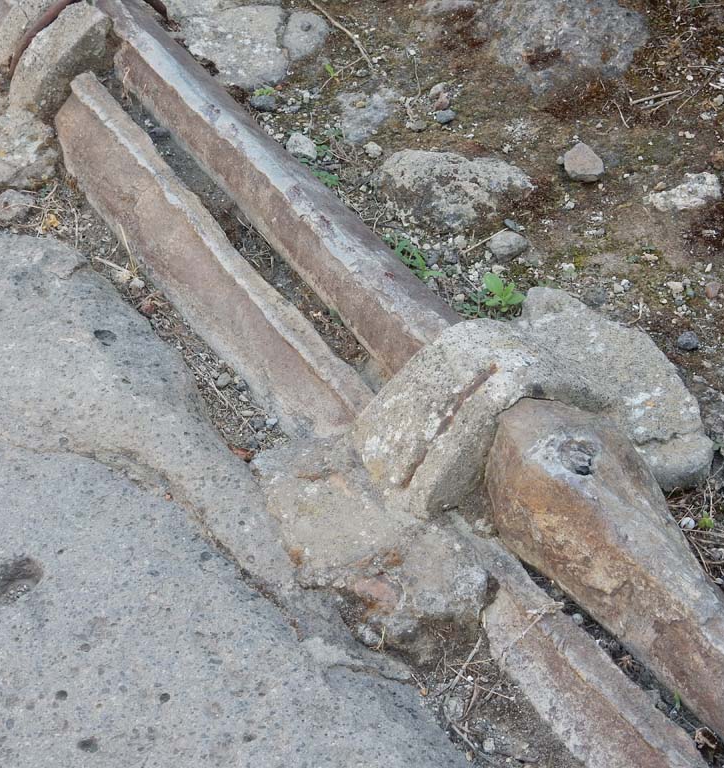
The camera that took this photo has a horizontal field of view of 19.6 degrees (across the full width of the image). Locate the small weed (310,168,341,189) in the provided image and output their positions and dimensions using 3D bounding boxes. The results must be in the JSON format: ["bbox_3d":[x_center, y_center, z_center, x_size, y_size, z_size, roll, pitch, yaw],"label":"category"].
[{"bbox_3d":[-0.043,-0.240,2.453,0.035,0.020,0.035,0,38,0],"label":"small weed"}]

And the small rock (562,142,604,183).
[{"bbox_3d":[0.303,-0.303,2.876,0.056,0.037,0.043,0,38,0],"label":"small rock"}]

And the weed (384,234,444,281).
[{"bbox_3d":[0.058,-0.139,2.313,0.066,0.035,0.060,20,42,23],"label":"weed"}]

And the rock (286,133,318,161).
[{"bbox_3d":[-0.072,-0.283,2.504,0.037,0.026,0.034,0,38,0],"label":"rock"}]

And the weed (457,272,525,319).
[{"bbox_3d":[0.163,-0.111,2.630,0.085,0.036,0.057,0,38,0],"label":"weed"}]

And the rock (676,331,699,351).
[{"bbox_3d":[0.343,-0.046,2.206,0.026,0.018,0.022,0,38,0],"label":"rock"}]

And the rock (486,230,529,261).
[{"bbox_3d":[0.162,-0.154,2.337,0.047,0.028,0.038,0,38,0],"label":"rock"}]

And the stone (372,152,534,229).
[{"bbox_3d":[0.106,-0.221,2.399,0.178,0.060,0.125,6,38,8],"label":"stone"}]

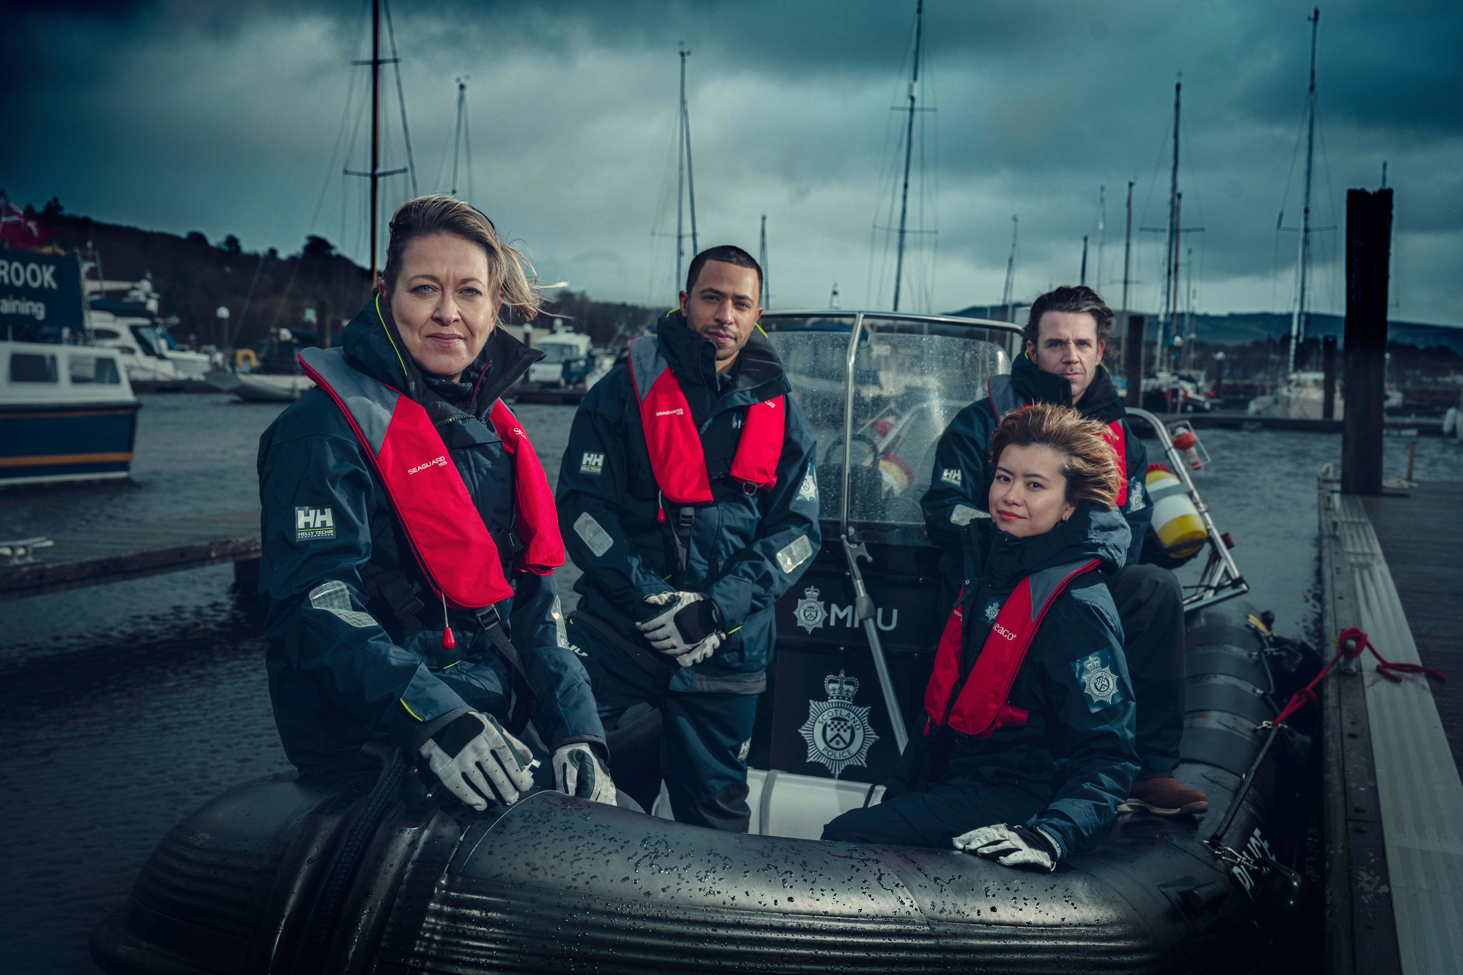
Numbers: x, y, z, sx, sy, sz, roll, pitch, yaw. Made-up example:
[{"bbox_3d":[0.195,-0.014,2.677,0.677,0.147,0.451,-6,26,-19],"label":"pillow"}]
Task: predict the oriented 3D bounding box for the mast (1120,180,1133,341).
[{"bbox_3d":[19.389,-10.775,79.692,0.200,8.520,0.200,2,4,0],"label":"mast"}]

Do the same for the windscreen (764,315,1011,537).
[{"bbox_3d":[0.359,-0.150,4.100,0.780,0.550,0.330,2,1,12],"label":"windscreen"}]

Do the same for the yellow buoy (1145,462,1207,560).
[{"bbox_3d":[1.612,0.087,5.900,0.175,0.330,0.175,-25,3,0],"label":"yellow buoy"}]

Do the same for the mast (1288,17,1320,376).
[{"bbox_3d":[19.917,-10.270,56.543,0.180,12.640,0.180,2,4,0],"label":"mast"}]

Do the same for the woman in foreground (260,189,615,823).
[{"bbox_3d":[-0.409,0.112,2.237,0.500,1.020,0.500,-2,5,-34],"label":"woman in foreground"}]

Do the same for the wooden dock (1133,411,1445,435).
[{"bbox_3d":[17.140,-1.934,50.000,11.000,0.500,2.000,3,5,25],"label":"wooden dock"}]

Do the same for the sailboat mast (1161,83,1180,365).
[{"bbox_3d":[16.036,-9.762,59.629,0.180,10.280,0.180,3,4,0],"label":"sailboat mast"}]

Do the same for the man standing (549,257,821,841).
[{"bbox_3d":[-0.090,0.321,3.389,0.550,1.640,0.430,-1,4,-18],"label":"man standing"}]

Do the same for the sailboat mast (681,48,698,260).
[{"bbox_3d":[-1.543,-11.380,64.626,0.180,10.380,0.180,-4,4,0],"label":"sailboat mast"}]

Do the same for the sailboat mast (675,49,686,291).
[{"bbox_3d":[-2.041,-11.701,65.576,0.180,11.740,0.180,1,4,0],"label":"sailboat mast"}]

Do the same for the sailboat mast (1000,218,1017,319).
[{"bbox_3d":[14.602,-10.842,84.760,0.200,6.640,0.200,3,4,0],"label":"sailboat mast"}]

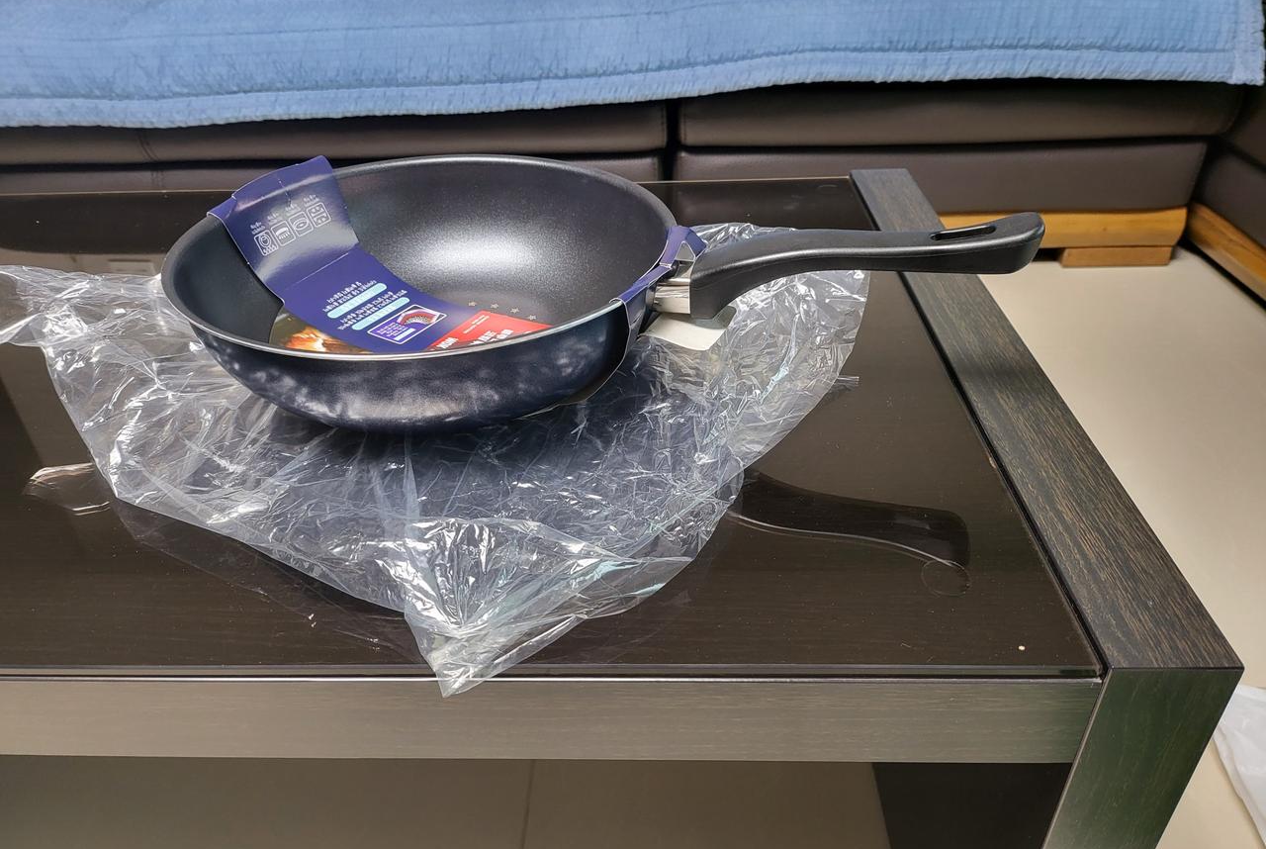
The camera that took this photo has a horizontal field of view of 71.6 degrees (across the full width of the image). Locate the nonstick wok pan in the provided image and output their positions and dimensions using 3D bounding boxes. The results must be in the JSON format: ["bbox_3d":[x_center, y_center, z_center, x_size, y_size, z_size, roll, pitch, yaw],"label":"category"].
[{"bbox_3d":[-0.026,-0.076,0.515,0.476,0.110,0.290,5,35,10],"label":"nonstick wok pan"}]

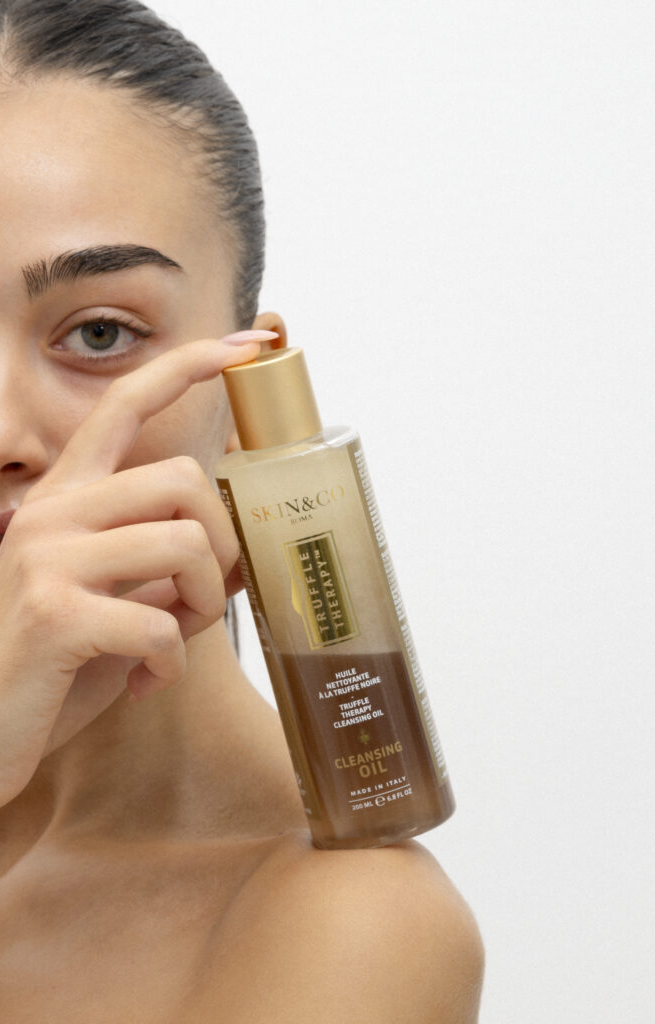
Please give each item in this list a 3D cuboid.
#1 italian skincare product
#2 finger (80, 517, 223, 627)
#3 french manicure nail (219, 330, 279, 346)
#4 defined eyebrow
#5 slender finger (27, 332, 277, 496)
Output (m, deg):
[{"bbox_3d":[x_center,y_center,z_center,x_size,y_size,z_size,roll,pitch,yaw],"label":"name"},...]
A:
[{"bbox_3d":[-0.001,0.027,0.767,0.048,0.156,0.046,-15,11,-1],"label":"italian skincare product"},{"bbox_3d":[-0.054,0.018,0.738,0.046,0.030,0.026,-8,9,-16],"label":"finger"},{"bbox_3d":[-0.024,-0.054,0.748,0.018,0.005,0.010,-4,16,-10],"label":"french manicure nail"},{"bbox_3d":[-0.071,-0.076,0.762,0.053,0.017,0.010,0,0,-18],"label":"defined eyebrow"},{"bbox_3d":[-0.054,-0.030,0.738,0.088,0.026,0.018,-34,11,-16],"label":"slender finger"}]

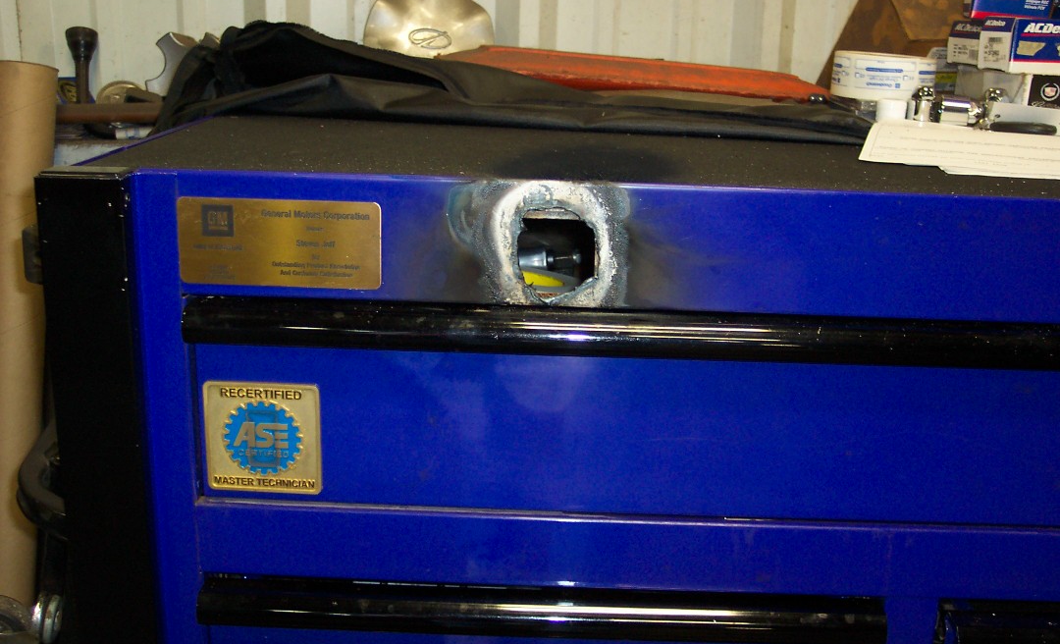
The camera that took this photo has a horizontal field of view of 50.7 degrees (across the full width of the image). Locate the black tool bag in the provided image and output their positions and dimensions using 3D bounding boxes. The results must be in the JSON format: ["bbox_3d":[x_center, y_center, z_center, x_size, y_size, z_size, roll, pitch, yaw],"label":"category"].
[{"bbox_3d":[-0.005,-0.199,0.903,0.502,0.072,0.273,3,16,5],"label":"black tool bag"}]

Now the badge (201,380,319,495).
[{"bbox_3d":[-0.142,0.062,0.593,0.062,0.062,0.003,2,16,1],"label":"badge"}]

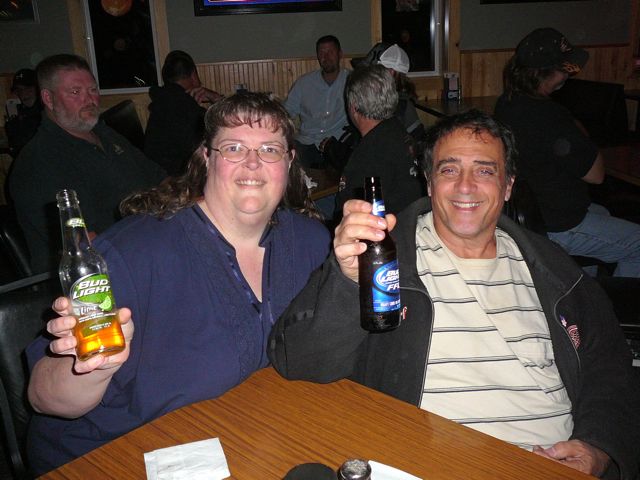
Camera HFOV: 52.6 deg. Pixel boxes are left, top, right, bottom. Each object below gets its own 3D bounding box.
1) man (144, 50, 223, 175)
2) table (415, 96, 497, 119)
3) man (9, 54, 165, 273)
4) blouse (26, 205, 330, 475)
[{"bbox_3d":[-0.646,-0.359,3.393,0.540,1.200,0.660,14,24,39],"label":"man"},{"bbox_3d":[1.099,-0.522,4.481,0.800,0.750,1.100,-1,19,6],"label":"table"},{"bbox_3d":[-0.659,0.029,2.078,0.680,1.200,0.580,11,22,34],"label":"man"},{"bbox_3d":[-0.232,0.195,1.243,0.580,0.560,0.390,-13,21,-29],"label":"blouse"}]

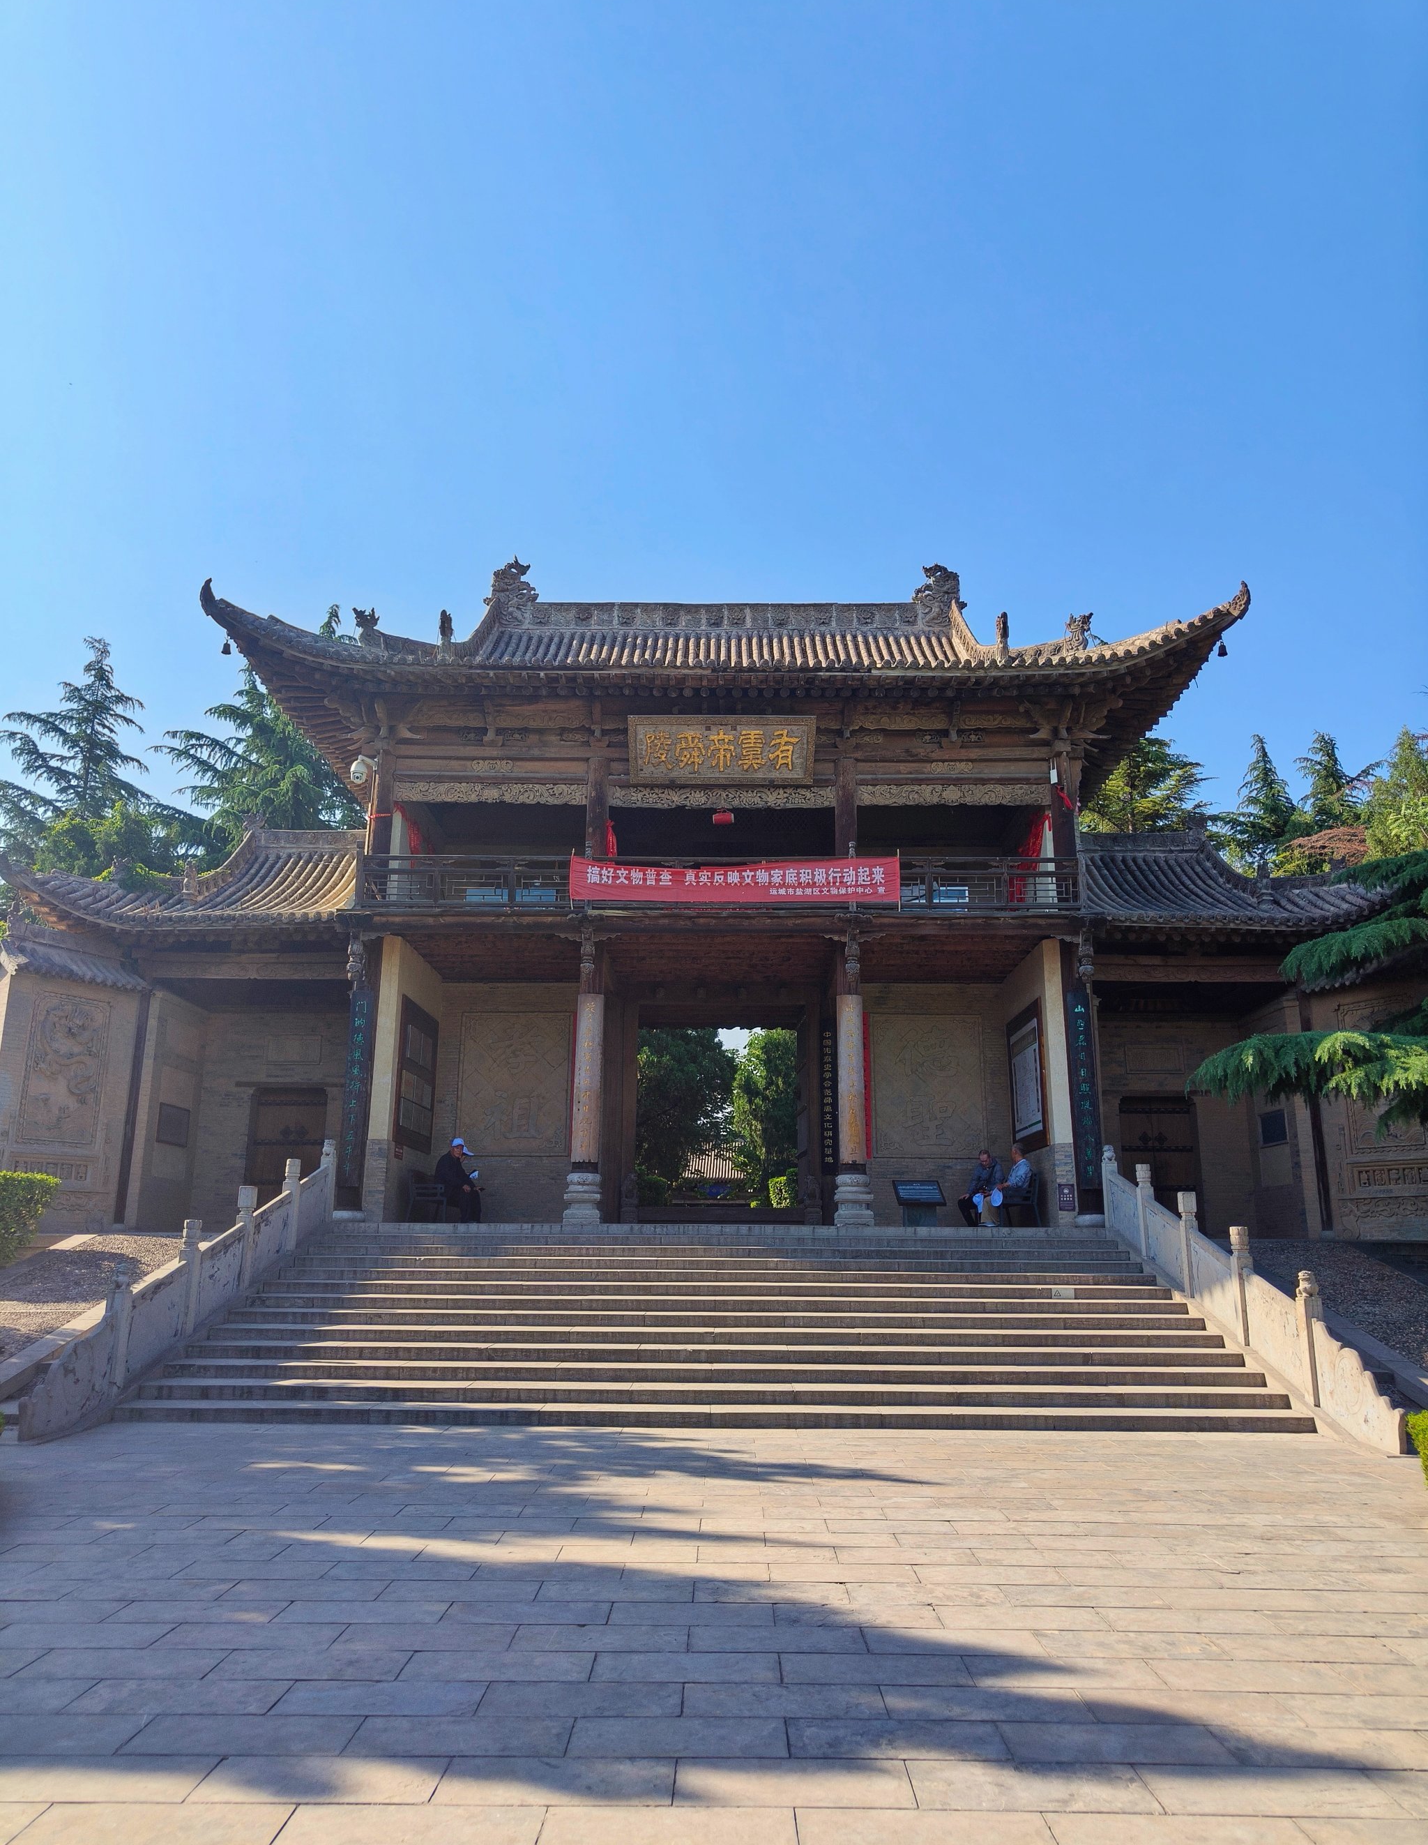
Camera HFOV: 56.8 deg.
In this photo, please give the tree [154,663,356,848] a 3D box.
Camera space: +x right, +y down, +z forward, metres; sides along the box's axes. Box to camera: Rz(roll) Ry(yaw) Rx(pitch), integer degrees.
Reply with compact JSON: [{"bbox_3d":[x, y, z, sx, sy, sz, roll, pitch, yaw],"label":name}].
[{"bbox_3d":[-10.194,0.131,28.087,6.000,11.920,6.000,0,-12,0],"label":"tree"}]

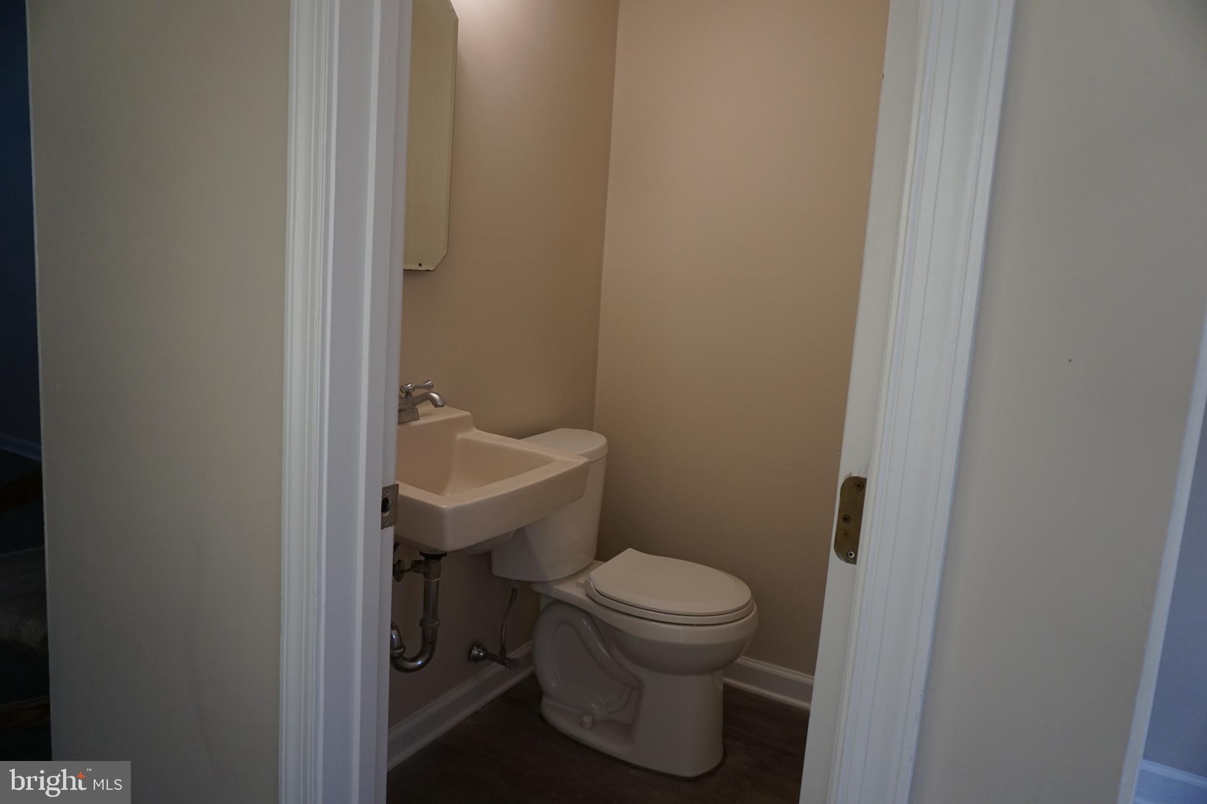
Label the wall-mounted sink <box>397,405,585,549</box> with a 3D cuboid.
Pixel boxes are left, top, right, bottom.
[{"bbox_3d":[-0.335,0.176,1.622,0.455,0.260,0.485,8,9,29],"label":"wall-mounted sink"}]

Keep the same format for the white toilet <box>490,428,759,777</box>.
[{"bbox_3d":[0.061,0.514,2.153,0.685,0.750,0.430,8,9,29],"label":"white toilet"}]

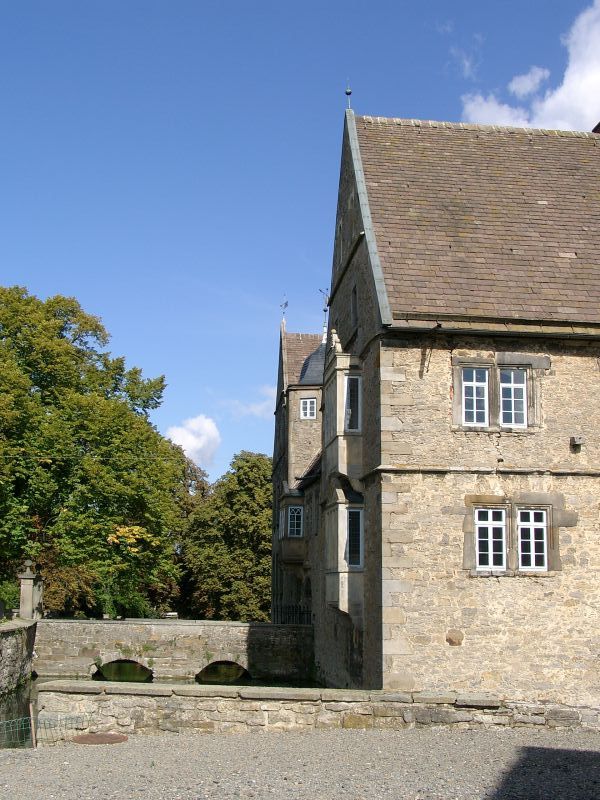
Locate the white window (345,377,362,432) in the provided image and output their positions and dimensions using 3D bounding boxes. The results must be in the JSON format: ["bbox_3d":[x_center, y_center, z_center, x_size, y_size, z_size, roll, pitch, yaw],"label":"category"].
[{"bbox_3d":[1.426,0.114,25.942,0.480,1.526,0.150,1,-9,-7],"label":"white window"}]

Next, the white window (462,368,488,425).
[{"bbox_3d":[4.307,-0.070,23.851,0.671,1.475,0.150,1,-9,-7],"label":"white window"}]

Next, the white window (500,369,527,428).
[{"bbox_3d":[5.275,-0.027,23.965,0.673,1.469,0.150,1,-9,-7],"label":"white window"}]

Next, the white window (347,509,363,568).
[{"bbox_3d":[1.447,3.634,25.418,0.438,1.517,0.150,1,-9,-7],"label":"white window"}]

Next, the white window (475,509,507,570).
[{"bbox_3d":[4.587,3.375,23.371,0.770,1.485,0.150,1,-9,-7],"label":"white window"}]

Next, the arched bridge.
[{"bbox_3d":[-4.737,9.746,38.280,10.800,2.400,3.200,0,-9,3],"label":"arched bridge"}]

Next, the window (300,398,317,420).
[{"bbox_3d":[0.415,0.458,46.088,0.742,0.973,0.150,1,-9,-7],"label":"window"}]

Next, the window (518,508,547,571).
[{"bbox_3d":[5.628,3.407,23.496,0.728,1.473,0.150,1,-9,-7],"label":"window"}]

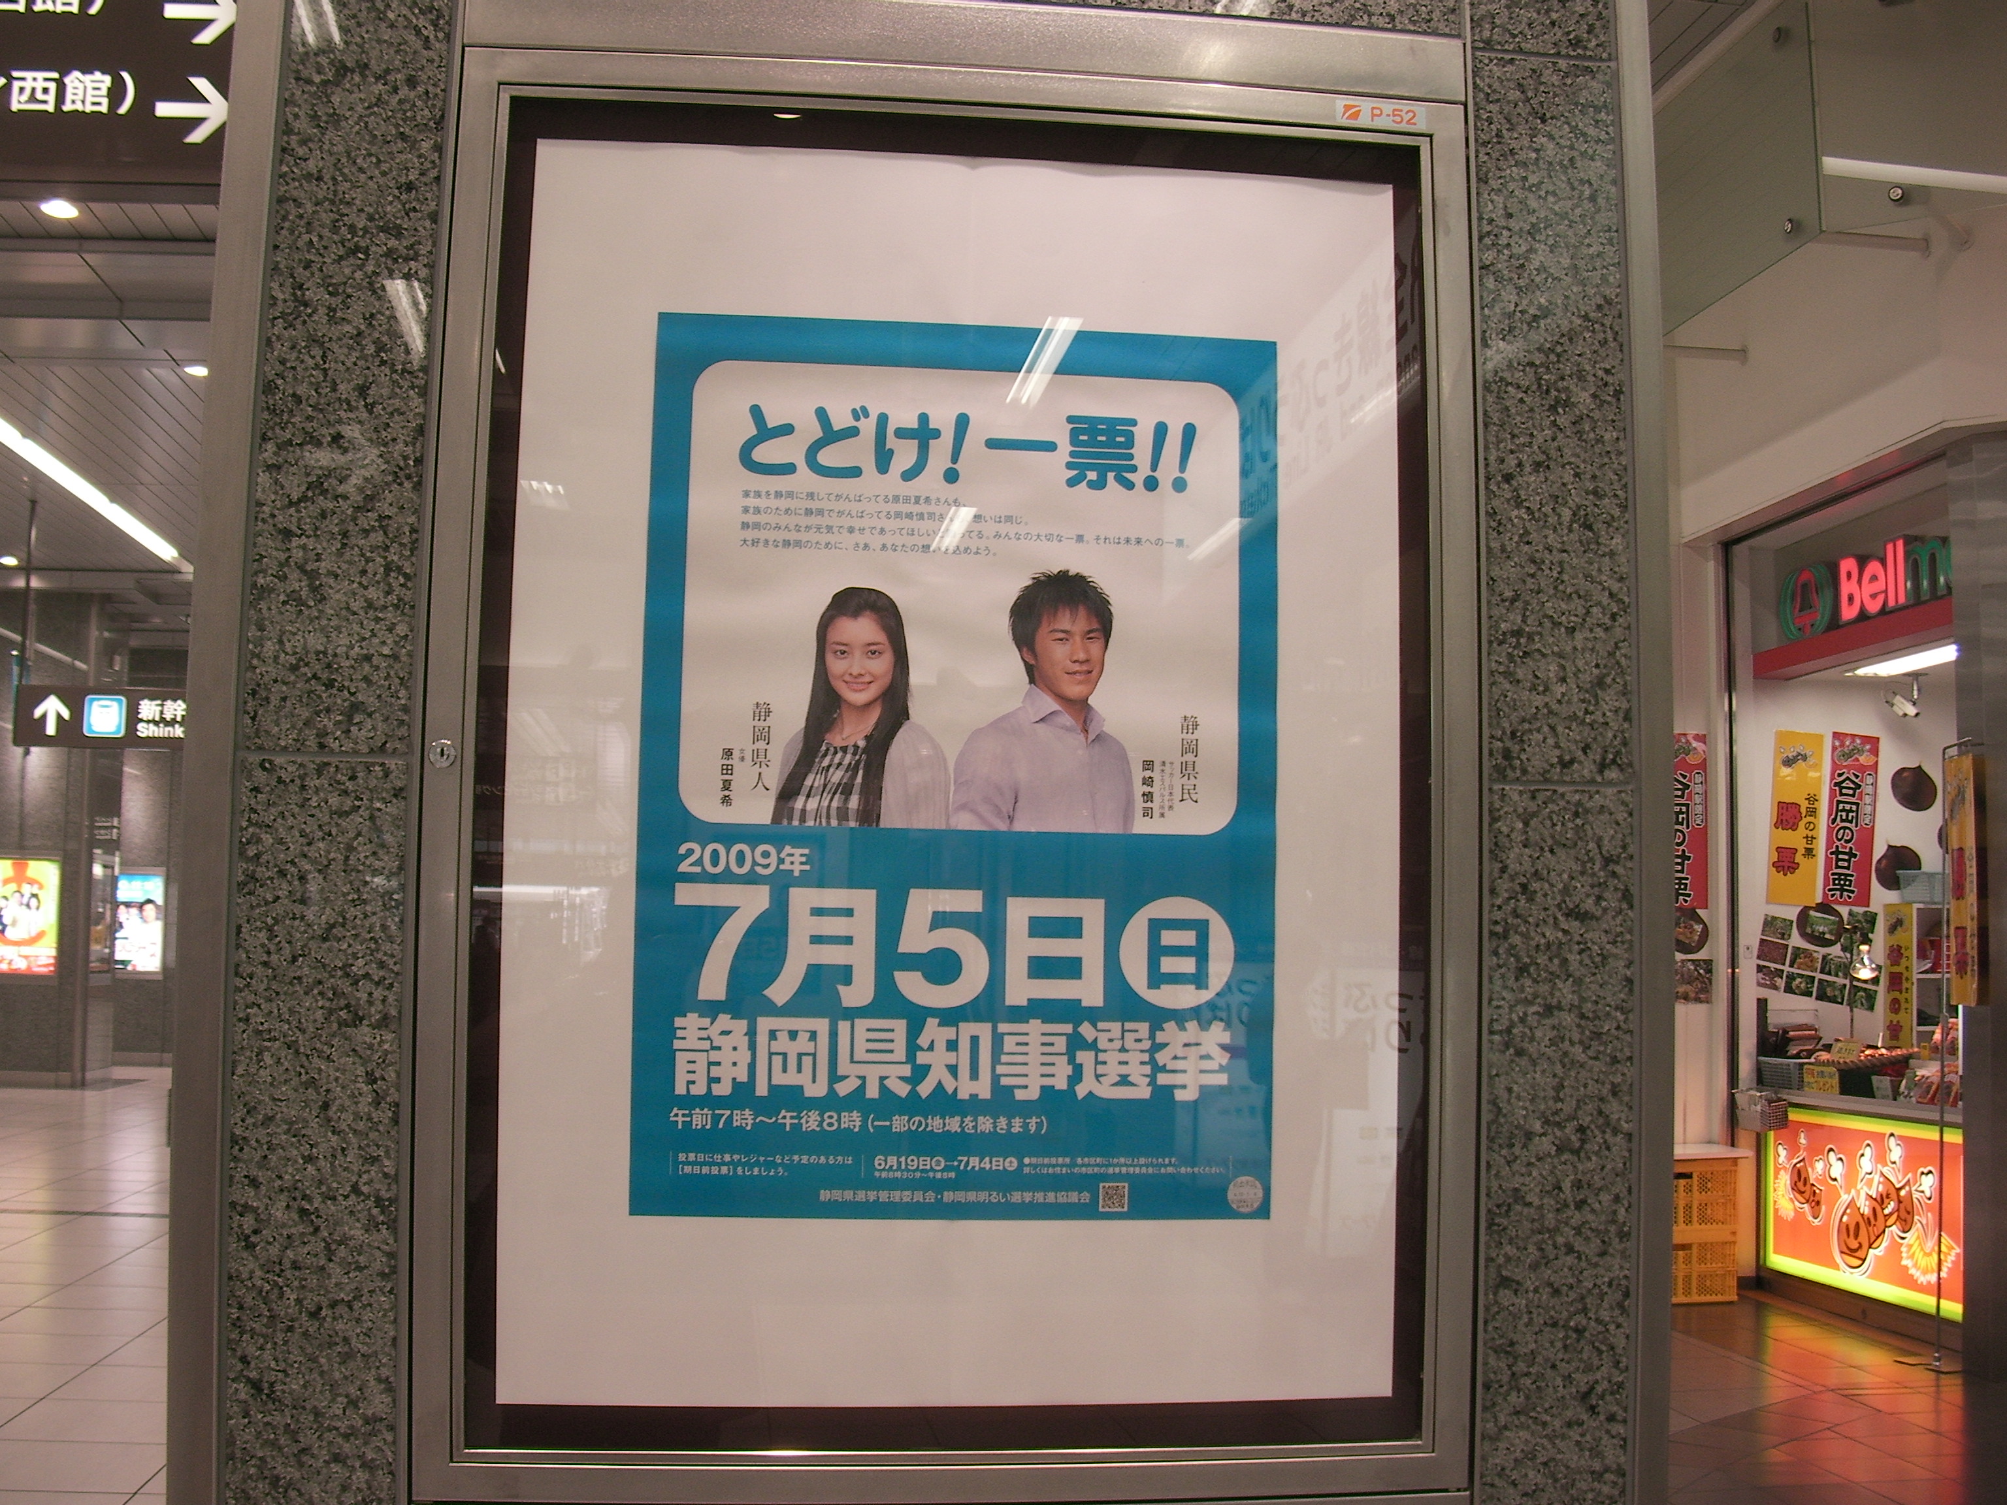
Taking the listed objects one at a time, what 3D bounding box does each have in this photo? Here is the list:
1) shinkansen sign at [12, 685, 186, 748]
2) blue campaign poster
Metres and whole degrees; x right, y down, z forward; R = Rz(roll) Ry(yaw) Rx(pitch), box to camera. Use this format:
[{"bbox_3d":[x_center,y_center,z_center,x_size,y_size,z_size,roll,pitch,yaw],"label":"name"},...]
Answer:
[{"bbox_3d":[-6.292,-0.235,16.442,2.000,0.470,0.200,1,-5,-7],"label":"shinkansen sign"},{"bbox_3d":[-0.032,0.010,1.778,0.515,0.728,0.010,1,-5,-7],"label":"blue campaign poster"}]

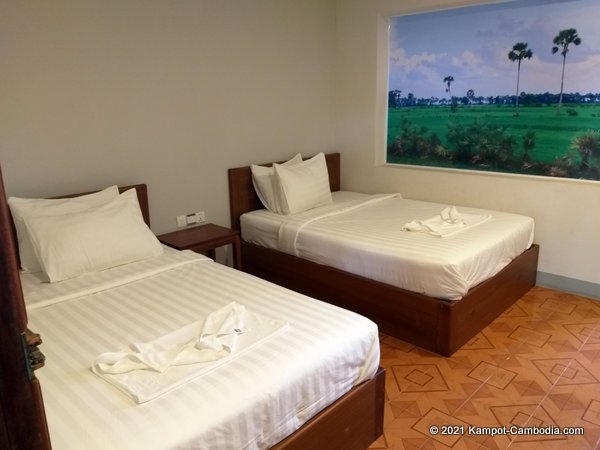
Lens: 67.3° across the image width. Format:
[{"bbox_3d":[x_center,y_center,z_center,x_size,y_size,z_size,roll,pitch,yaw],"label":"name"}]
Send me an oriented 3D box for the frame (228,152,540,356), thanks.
[{"bbox_3d":[0.687,0.012,3.909,1.500,1.005,2.141,-16,21,-42],"label":"frame"}]

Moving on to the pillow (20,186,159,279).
[{"bbox_3d":[-1.319,0.051,2.946,0.710,0.480,0.170,-16,-10,-42],"label":"pillow"}]

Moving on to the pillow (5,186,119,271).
[{"bbox_3d":[-1.492,0.028,3.032,0.690,0.460,0.160,-16,8,-42],"label":"pillow"}]

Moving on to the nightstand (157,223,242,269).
[{"bbox_3d":[-0.820,0.351,3.709,0.540,0.556,0.410,-16,21,-42],"label":"nightstand"}]

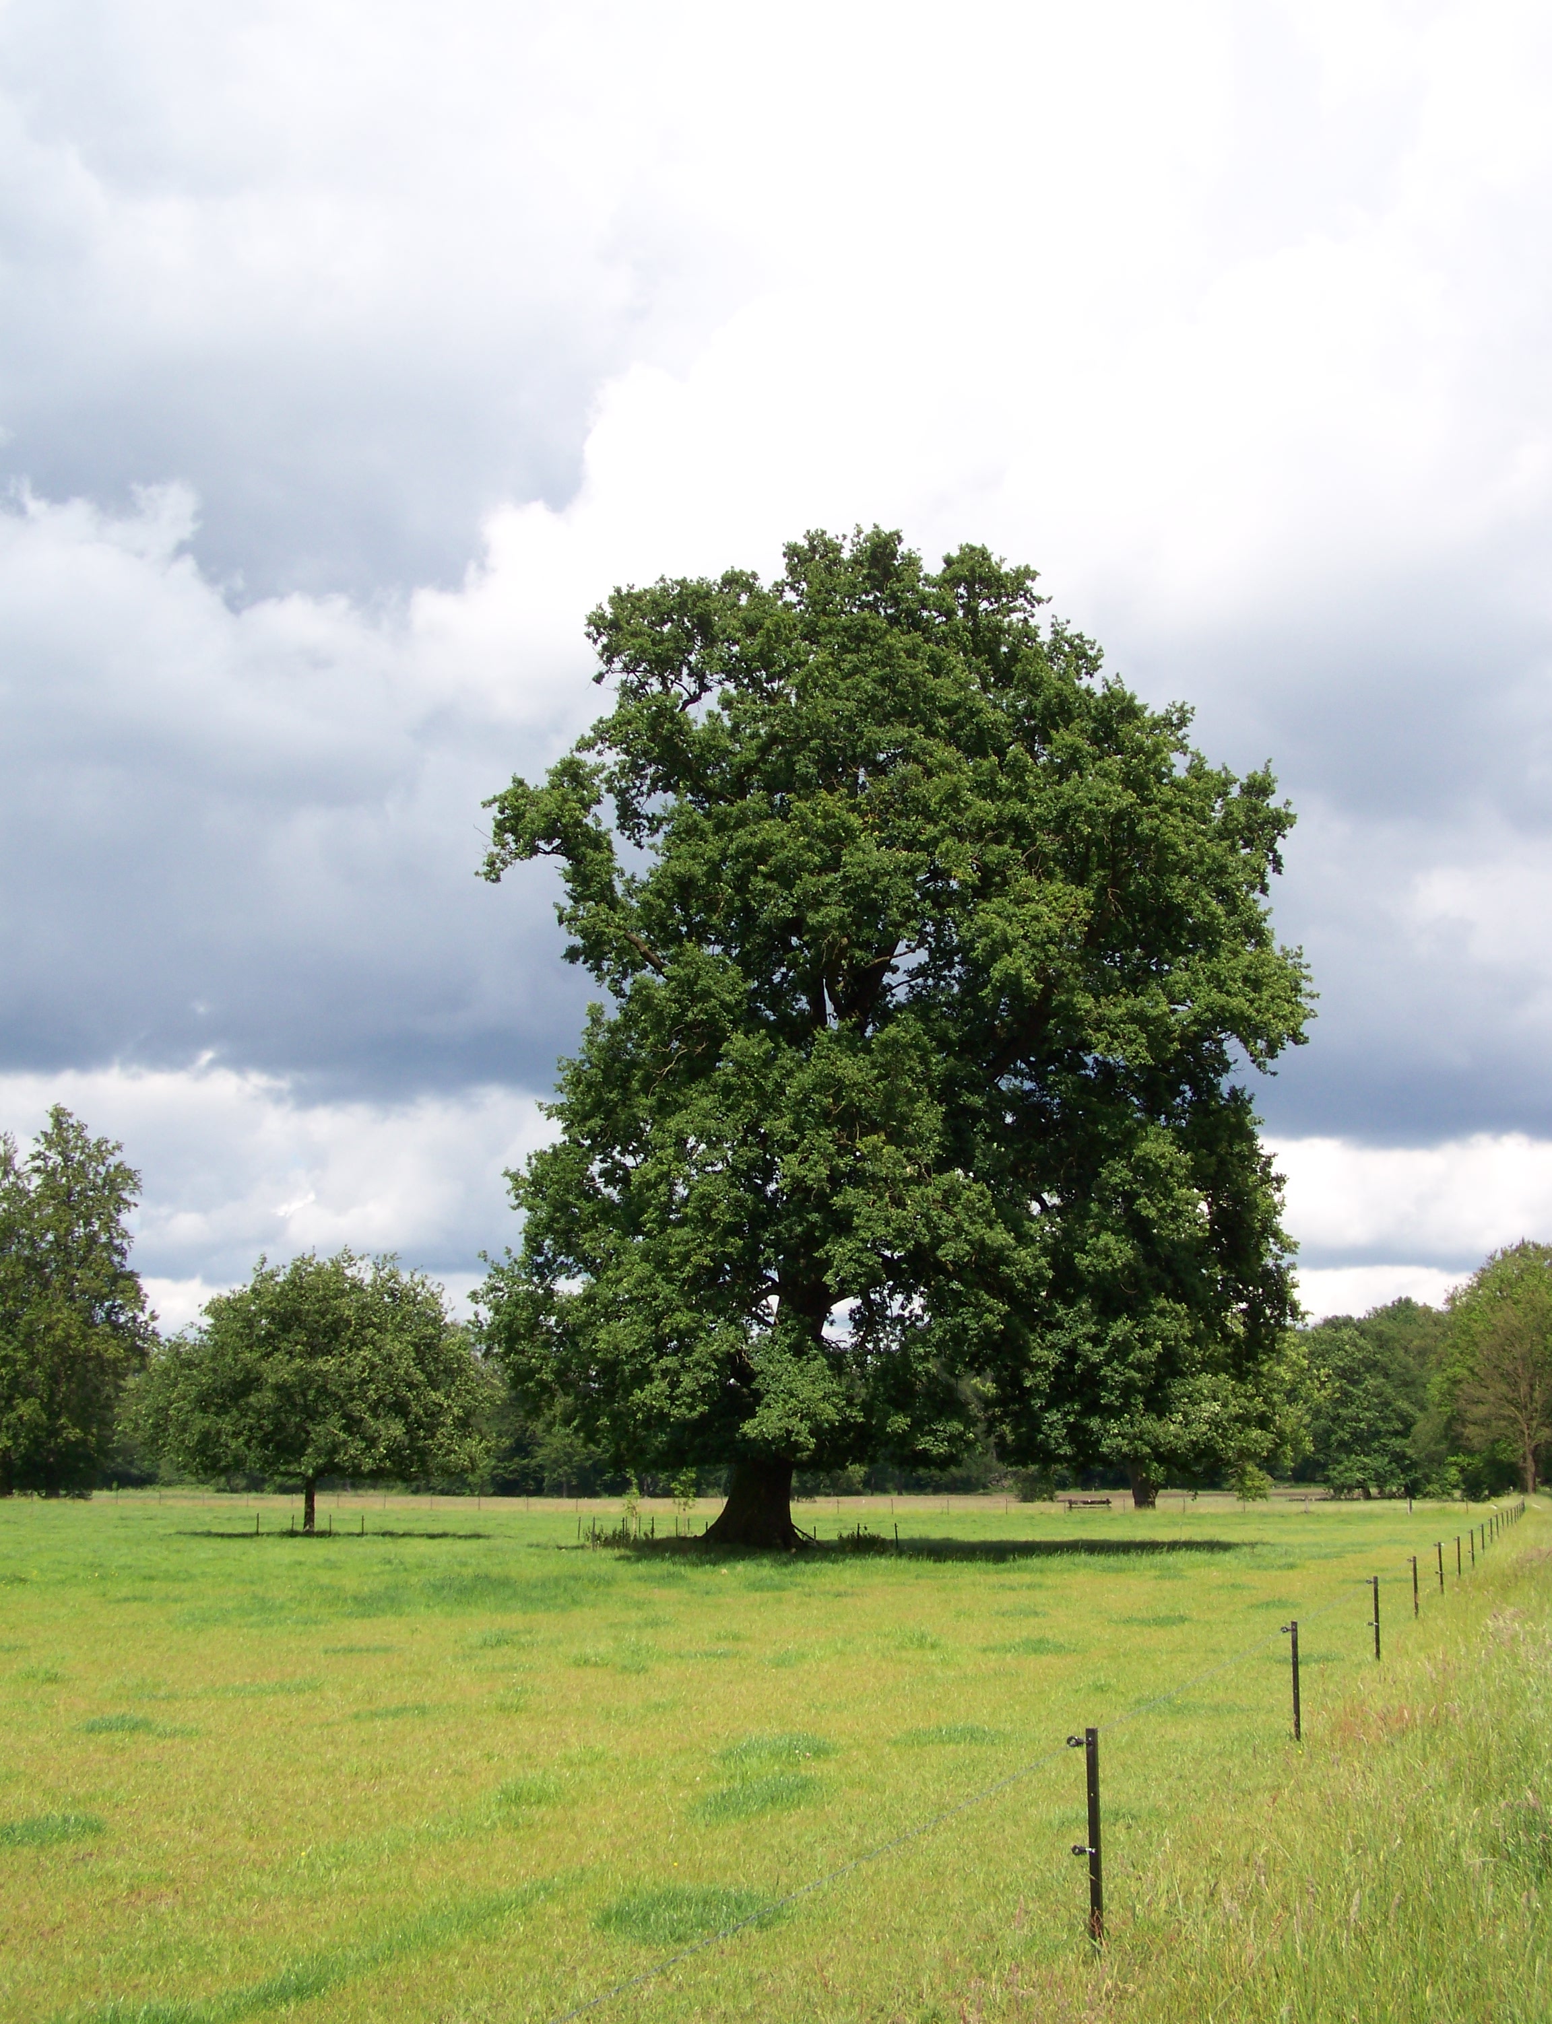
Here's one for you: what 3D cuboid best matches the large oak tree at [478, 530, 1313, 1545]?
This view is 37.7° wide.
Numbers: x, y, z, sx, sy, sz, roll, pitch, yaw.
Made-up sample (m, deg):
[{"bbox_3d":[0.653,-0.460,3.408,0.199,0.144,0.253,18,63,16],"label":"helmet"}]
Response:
[{"bbox_3d":[3.200,0.100,61.500,22.400,27.900,21.300,0,-12,0],"label":"large oak tree"}]

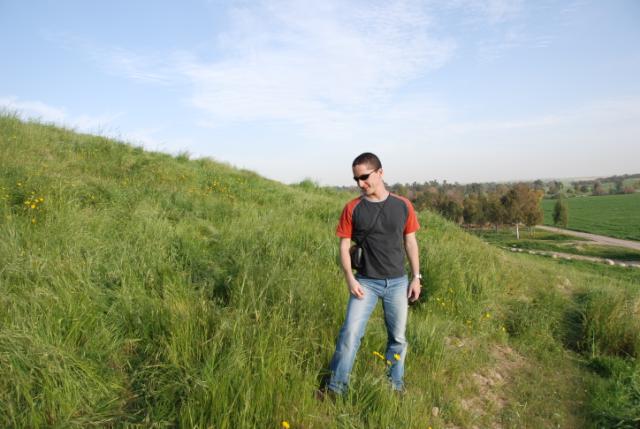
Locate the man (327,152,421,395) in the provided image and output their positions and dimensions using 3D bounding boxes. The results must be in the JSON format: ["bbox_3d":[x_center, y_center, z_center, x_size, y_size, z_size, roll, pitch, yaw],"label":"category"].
[{"bbox_3d":[0.345,0.435,3.280,0.640,1.700,0.420,0,4,7],"label":"man"}]

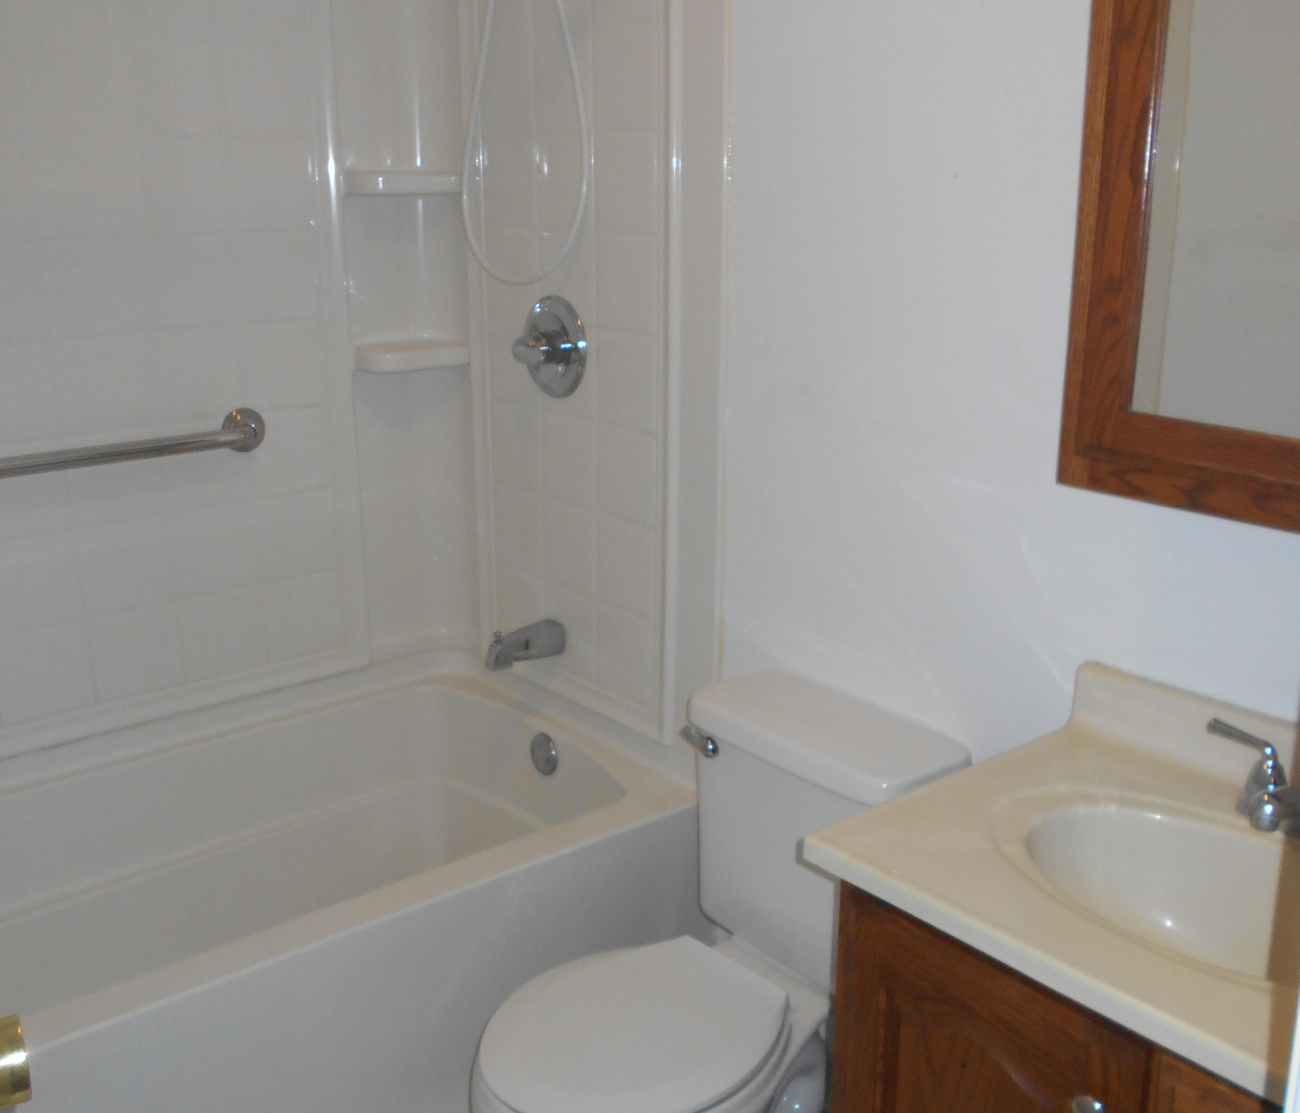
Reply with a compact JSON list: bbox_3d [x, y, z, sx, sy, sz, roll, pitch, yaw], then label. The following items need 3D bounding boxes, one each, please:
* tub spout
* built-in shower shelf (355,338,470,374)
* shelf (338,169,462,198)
[{"bbox_3d":[-0.235,0.160,2.394,0.152,0.072,0.055,-13,21,-37],"label":"tub spout"},{"bbox_3d":[-0.453,-0.375,2.461,0.220,0.040,0.135,-13,21,-37],"label":"built-in shower shelf"},{"bbox_3d":[-0.457,-0.683,2.366,0.223,0.040,0.135,-13,21,-37],"label":"shelf"}]

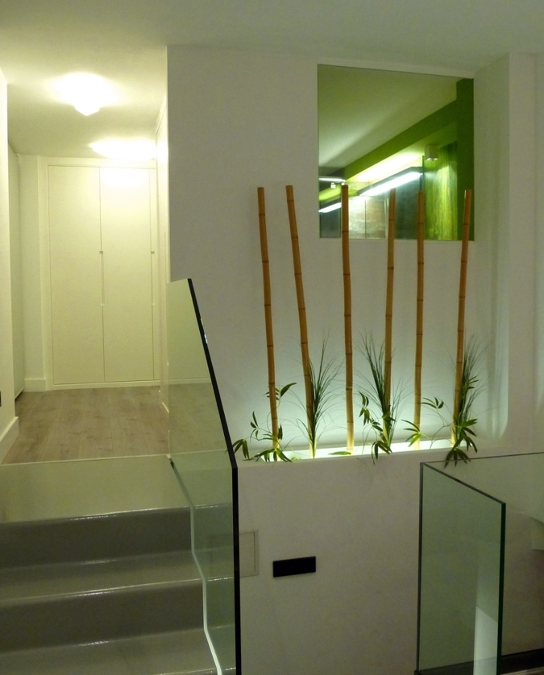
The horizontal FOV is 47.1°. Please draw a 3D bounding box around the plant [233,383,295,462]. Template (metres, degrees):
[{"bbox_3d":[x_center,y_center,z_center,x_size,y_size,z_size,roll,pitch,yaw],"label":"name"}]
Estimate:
[{"bbox_3d":[-0.046,0.456,3.364,0.310,0.429,0.250,-1,3,-15],"label":"plant"}]

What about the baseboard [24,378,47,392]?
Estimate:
[{"bbox_3d":[-2.186,0.447,5.772,0.190,0.120,0.025,-1,3,-15],"label":"baseboard"}]

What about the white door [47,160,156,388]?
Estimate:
[{"bbox_3d":[-1.587,-0.576,5.908,0.970,2.060,0.050,-1,3,-15],"label":"white door"}]

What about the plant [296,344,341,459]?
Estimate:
[{"bbox_3d":[0.254,0.350,3.480,0.240,0.645,0.230,0,3,0],"label":"plant"}]

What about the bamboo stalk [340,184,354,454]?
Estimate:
[{"bbox_3d":[0.406,-0.092,3.332,0.036,1.470,0.036,-2,1,-15],"label":"bamboo stalk"}]

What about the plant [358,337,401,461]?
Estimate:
[{"bbox_3d":[0.579,0.326,3.352,0.200,0.650,0.200,-1,3,-15],"label":"plant"}]

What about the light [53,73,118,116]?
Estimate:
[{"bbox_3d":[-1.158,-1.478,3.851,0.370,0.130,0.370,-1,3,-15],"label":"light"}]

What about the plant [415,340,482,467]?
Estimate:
[{"bbox_3d":[0.972,0.359,3.445,0.310,0.670,0.270,-1,3,-15],"label":"plant"}]

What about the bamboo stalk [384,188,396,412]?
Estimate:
[{"bbox_3d":[0.685,-0.096,3.582,0.034,1.515,0.034,1,1,-15],"label":"bamboo stalk"}]

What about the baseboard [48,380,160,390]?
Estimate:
[{"bbox_3d":[-1.585,0.460,5.933,1.010,0.062,0.025,-1,3,-15],"label":"baseboard"}]

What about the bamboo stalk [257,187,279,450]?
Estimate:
[{"bbox_3d":[-0.018,-0.080,3.397,0.035,1.466,0.035,-4,2,-15],"label":"bamboo stalk"}]

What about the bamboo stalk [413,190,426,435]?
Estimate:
[{"bbox_3d":[0.856,-0.099,3.627,0.033,1.502,0.033,1,1,-15],"label":"bamboo stalk"}]

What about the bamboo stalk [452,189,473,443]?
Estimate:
[{"bbox_3d":[1.120,-0.115,3.697,0.035,1.522,0.035,3,0,-15],"label":"bamboo stalk"}]

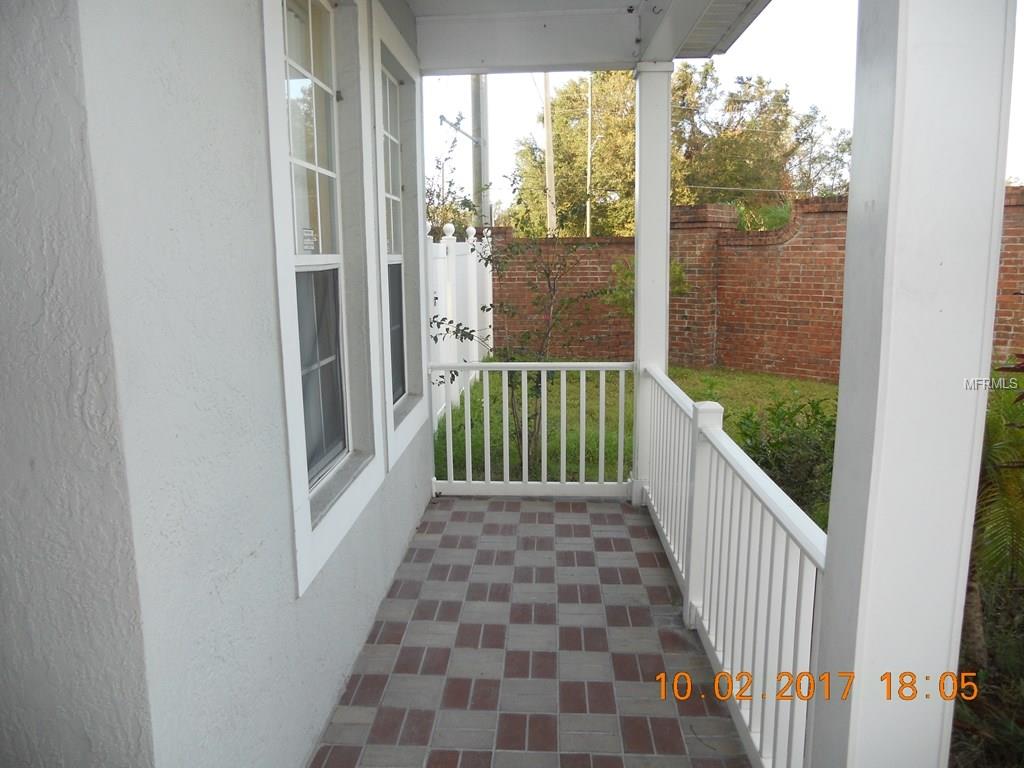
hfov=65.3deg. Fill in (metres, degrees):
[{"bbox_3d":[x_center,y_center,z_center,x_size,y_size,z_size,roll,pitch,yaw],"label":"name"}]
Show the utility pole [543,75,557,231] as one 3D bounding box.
[{"bbox_3d":[1.277,-8.056,26.994,0.290,10.200,0.290,-2,10,3],"label":"utility pole"}]

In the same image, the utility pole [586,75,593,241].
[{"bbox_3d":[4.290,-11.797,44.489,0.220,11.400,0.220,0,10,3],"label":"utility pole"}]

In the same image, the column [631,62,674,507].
[{"bbox_3d":[0.830,-0.541,4.787,0.198,2.585,0.198,0,10,3],"label":"column"}]

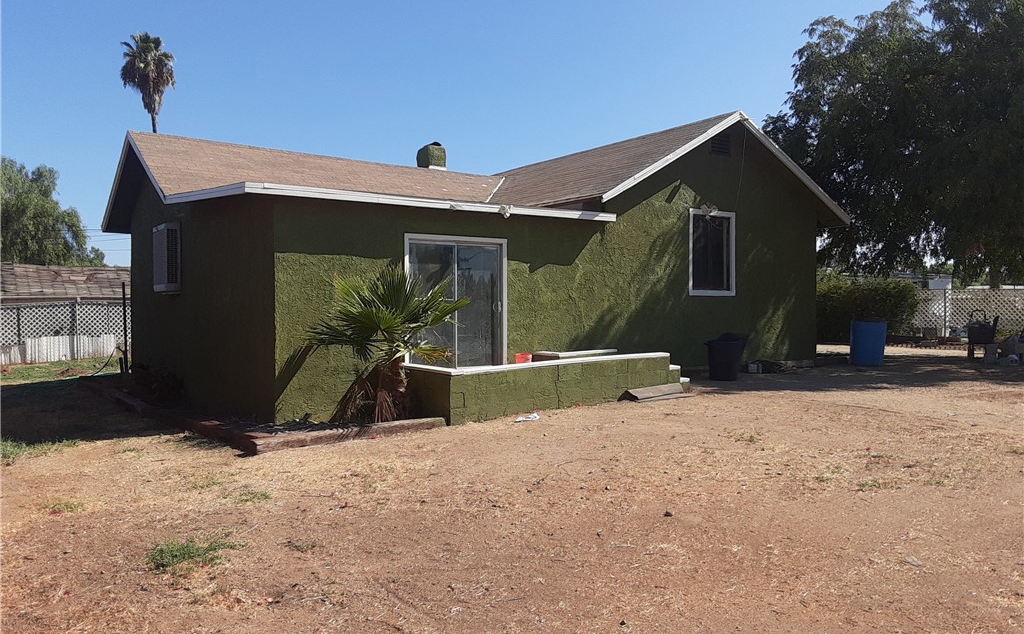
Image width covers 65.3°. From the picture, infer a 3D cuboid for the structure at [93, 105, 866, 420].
[{"bbox_3d":[-1.027,-1.271,17.379,12.582,5.119,10.588,-1,1,-35],"label":"structure"}]

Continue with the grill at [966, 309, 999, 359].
[{"bbox_3d":[9.956,0.370,16.900,0.650,1.030,0.520,0,1,27],"label":"grill"}]

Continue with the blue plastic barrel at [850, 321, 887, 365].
[{"bbox_3d":[7.192,0.520,16.100,0.700,0.900,0.700,-1,1,-35],"label":"blue plastic barrel"}]

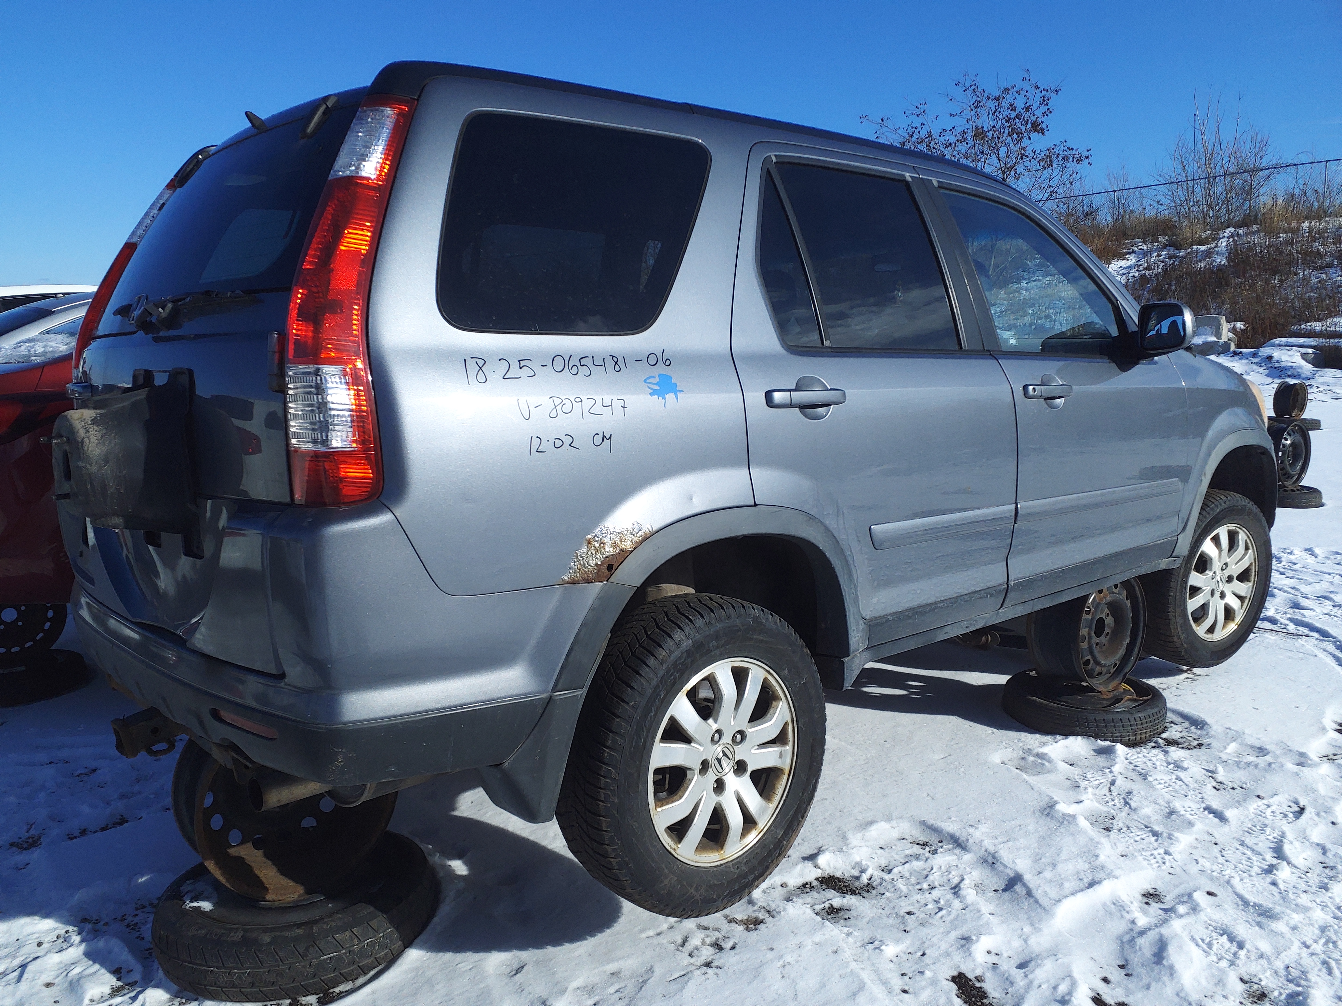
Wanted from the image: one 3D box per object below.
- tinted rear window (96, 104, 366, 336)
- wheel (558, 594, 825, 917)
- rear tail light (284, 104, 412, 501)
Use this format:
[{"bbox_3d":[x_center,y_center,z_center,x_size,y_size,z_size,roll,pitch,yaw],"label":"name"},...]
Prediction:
[{"bbox_3d":[-0.986,-0.616,2.208,0.100,0.480,1.220,28,-12,-39],"label":"tinted rear window"},{"bbox_3d":[0.058,0.543,2.210,0.685,0.685,0.220,-7,8,-41],"label":"wheel"},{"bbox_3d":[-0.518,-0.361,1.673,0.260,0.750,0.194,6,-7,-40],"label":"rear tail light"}]

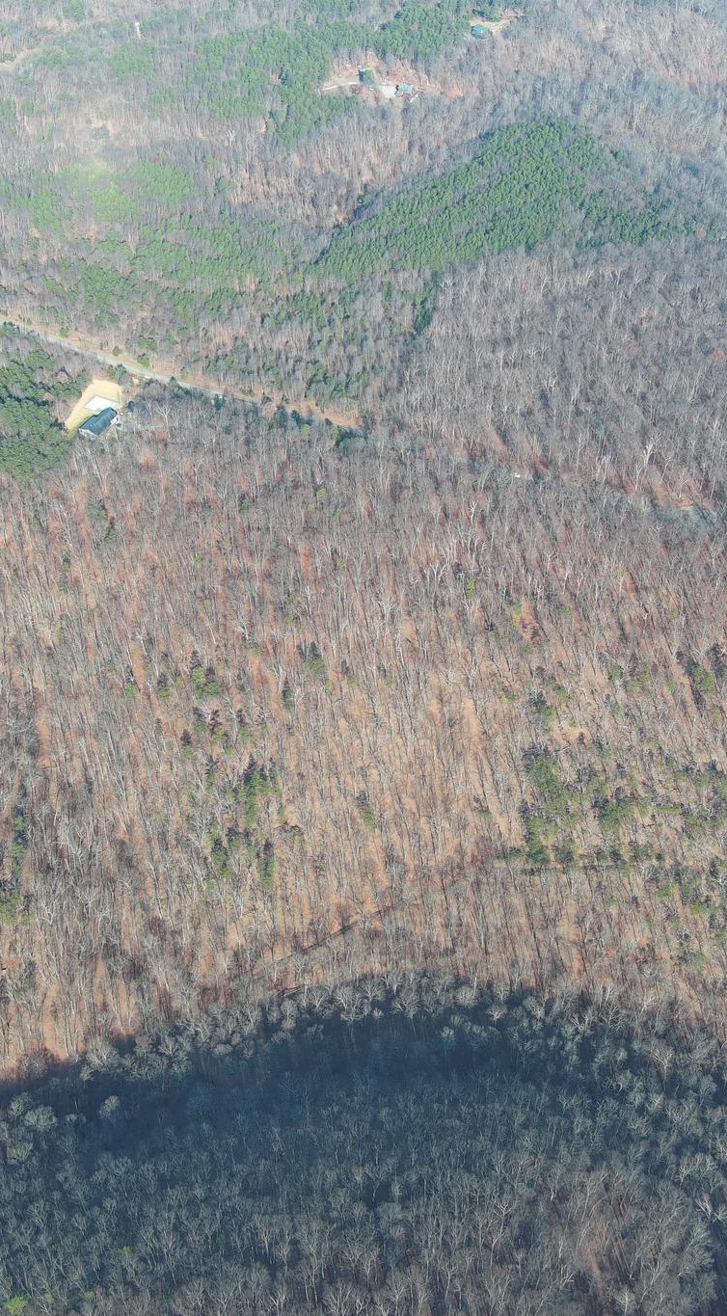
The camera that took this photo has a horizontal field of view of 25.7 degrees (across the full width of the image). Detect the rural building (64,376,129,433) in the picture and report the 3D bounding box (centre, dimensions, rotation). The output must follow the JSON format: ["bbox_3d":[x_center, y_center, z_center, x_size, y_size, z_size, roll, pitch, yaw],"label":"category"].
[{"bbox_3d":[-88.013,-78.125,530.000,7.800,5.200,14.500,14,42,17],"label":"rural building"}]

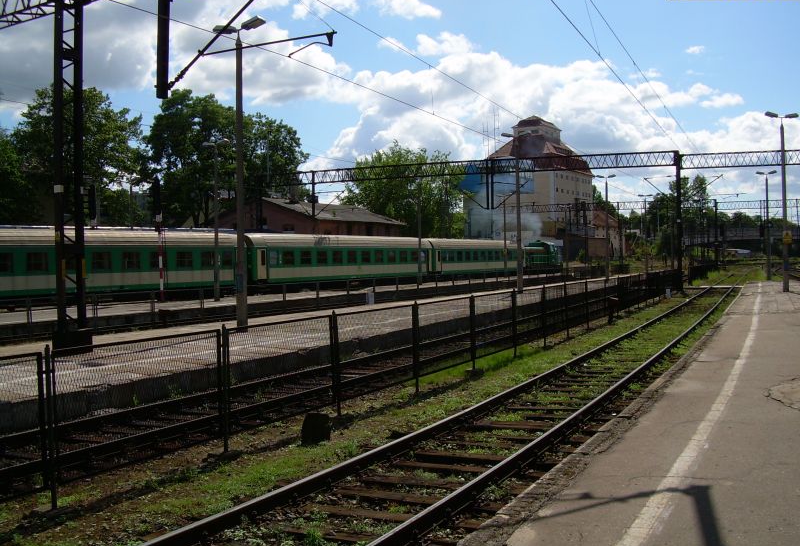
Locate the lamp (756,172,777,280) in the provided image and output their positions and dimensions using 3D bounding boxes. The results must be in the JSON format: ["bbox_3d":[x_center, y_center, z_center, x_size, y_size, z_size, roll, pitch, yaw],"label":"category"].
[{"bbox_3d":[30.456,-3.938,72.800,1.680,9.000,0.340,-1,1,23],"label":"lamp"}]

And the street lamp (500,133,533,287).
[{"bbox_3d":[6.701,-3.384,49.700,1.680,9.080,0.340,-1,1,23],"label":"street lamp"}]

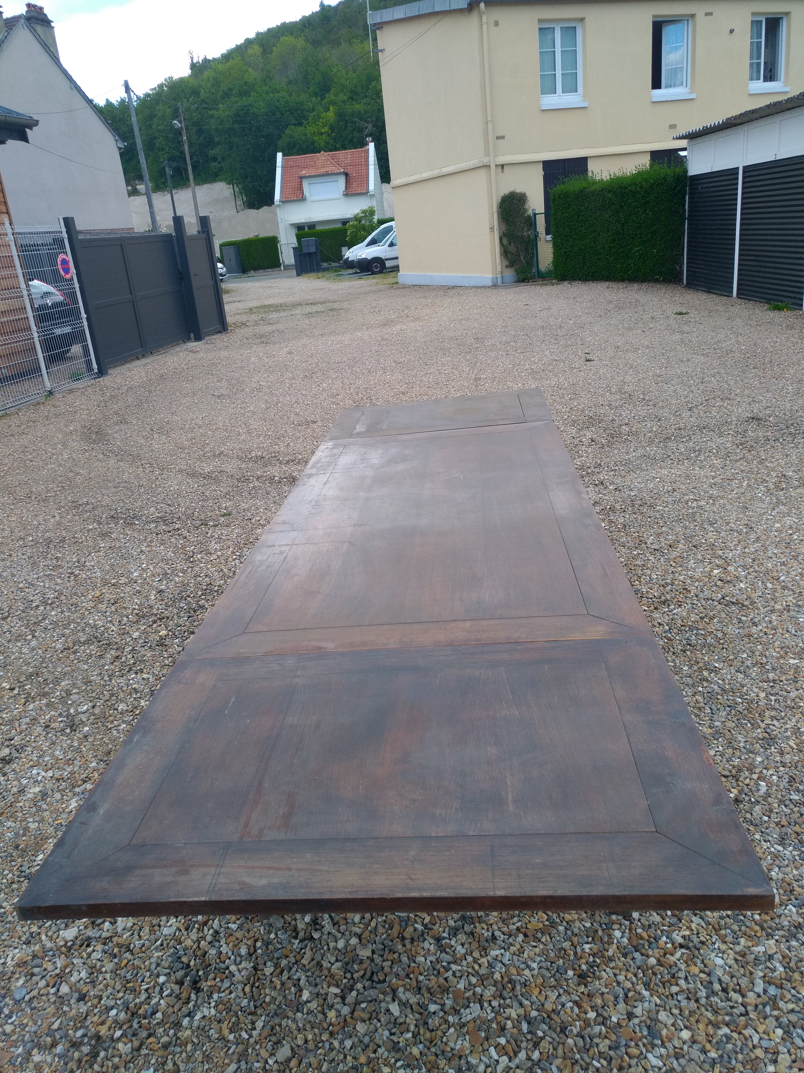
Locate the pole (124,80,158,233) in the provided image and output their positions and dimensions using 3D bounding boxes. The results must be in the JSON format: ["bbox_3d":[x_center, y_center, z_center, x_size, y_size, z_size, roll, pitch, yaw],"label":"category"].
[{"bbox_3d":[-10.366,-14.372,29.000,0.320,7.400,0.320,-6,21,0],"label":"pole"}]

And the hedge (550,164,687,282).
[{"bbox_3d":[5.184,-7.083,16.328,0.950,2.120,3.700,-19,25,-30],"label":"hedge"}]

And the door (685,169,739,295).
[{"bbox_3d":[5.814,-5.688,13.400,0.100,2.070,2.200,-6,21,0],"label":"door"}]

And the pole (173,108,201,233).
[{"bbox_3d":[-10.202,-16.652,34.500,0.600,7.400,0.400,-6,21,0],"label":"pole"}]

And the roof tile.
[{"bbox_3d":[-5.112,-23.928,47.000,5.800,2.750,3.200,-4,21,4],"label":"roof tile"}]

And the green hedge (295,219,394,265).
[{"bbox_3d":[-3.245,-17.054,41.500,5.900,1.900,1.000,-5,21,3],"label":"green hedge"}]

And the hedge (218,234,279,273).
[{"bbox_3d":[-8.856,-16.419,41.500,3.400,1.700,1.000,-8,21,-5],"label":"hedge"}]

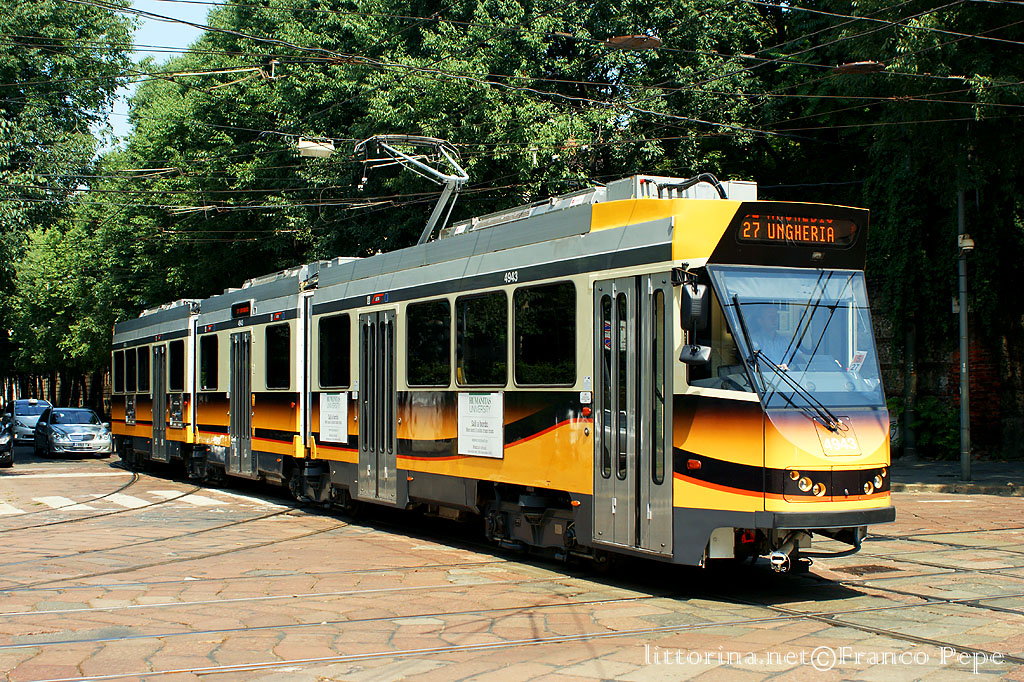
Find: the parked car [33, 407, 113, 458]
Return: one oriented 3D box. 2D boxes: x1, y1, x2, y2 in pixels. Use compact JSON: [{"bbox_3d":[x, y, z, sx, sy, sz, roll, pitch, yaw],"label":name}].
[{"bbox_3d":[-13.536,2.781,45.532,1.810,1.450,4.750,1,-2,-22],"label":"parked car"}]

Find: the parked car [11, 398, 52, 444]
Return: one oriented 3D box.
[{"bbox_3d":[-17.697,3.035,54.728,1.760,1.630,4.350,1,-2,-23],"label":"parked car"}]

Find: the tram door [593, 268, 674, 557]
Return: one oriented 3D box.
[{"bbox_3d":[1.079,0.632,13.191,0.080,2.432,1.411,1,-2,-25],"label":"tram door"}]

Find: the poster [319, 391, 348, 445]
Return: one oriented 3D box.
[{"bbox_3d":[-2.502,1.075,20.685,0.030,0.700,1.210,1,-2,-25],"label":"poster"}]

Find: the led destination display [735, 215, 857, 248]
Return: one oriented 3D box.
[{"bbox_3d":[2.449,-0.937,12.677,1.235,0.245,0.080,1,-2,-25],"label":"led destination display"}]

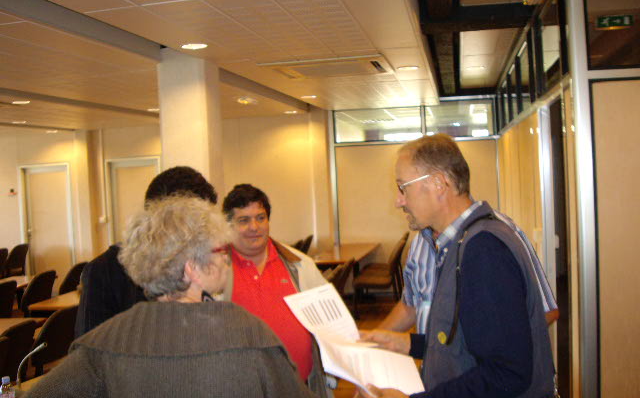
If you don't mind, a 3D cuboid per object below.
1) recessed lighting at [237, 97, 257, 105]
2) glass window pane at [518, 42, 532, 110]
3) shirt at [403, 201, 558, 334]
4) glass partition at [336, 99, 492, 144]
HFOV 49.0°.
[{"bbox_3d":[-0.798,-1.058,7.625,0.190,0.055,0.190,-2,2,11],"label":"recessed lighting"},{"bbox_3d":[1.639,-0.967,5.649,0.050,0.490,0.750,-2,2,11],"label":"glass window pane"},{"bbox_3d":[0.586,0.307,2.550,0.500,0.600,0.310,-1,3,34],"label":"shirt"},{"bbox_3d":[1.241,-1.054,9.624,2.180,0.490,0.060,-2,2,11],"label":"glass partition"}]

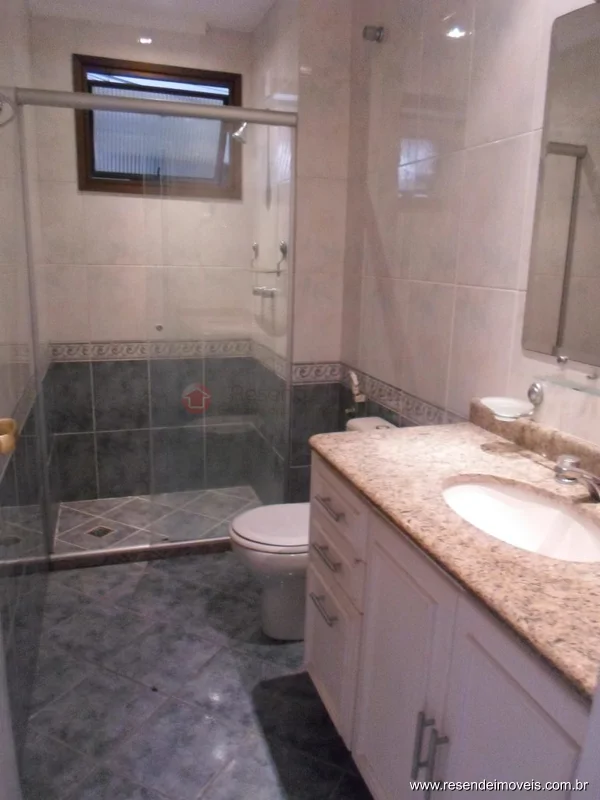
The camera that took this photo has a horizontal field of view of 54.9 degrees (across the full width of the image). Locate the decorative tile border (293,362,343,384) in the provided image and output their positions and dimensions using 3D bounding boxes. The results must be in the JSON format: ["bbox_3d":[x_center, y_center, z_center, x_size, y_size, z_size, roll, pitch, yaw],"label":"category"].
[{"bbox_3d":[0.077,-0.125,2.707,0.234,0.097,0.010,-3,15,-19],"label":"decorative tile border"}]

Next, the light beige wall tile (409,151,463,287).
[{"bbox_3d":[0.448,-0.590,1.909,0.010,0.400,0.305,-3,15,-19],"label":"light beige wall tile"}]

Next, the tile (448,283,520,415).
[{"bbox_3d":[0.538,-0.131,1.730,0.010,0.404,0.294,-3,15,-19],"label":"tile"}]

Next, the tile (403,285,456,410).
[{"bbox_3d":[0.438,-0.198,2.005,0.010,0.400,0.305,-3,15,-19],"label":"tile"}]

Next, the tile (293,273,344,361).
[{"bbox_3d":[0.084,-0.368,2.648,0.234,0.404,0.010,-3,15,-19],"label":"tile"}]

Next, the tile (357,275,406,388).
[{"bbox_3d":[0.329,-0.279,2.313,0.010,0.400,0.340,-3,15,-19],"label":"tile"}]

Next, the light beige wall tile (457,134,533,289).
[{"bbox_3d":[0.549,-0.522,1.635,0.010,0.400,0.294,-3,15,-19],"label":"light beige wall tile"}]

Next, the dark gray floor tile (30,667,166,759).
[{"bbox_3d":[-0.606,0.952,1.775,0.293,0.010,0.293,9,16,27],"label":"dark gray floor tile"}]

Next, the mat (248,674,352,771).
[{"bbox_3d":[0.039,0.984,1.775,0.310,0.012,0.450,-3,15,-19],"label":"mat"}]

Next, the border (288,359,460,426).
[{"bbox_3d":[0.240,-0.008,2.246,0.234,0.097,0.996,-3,15,-19],"label":"border"}]

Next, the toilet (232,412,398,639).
[{"bbox_3d":[0.054,0.487,2.226,0.650,0.760,0.380,-3,15,-19],"label":"toilet"}]

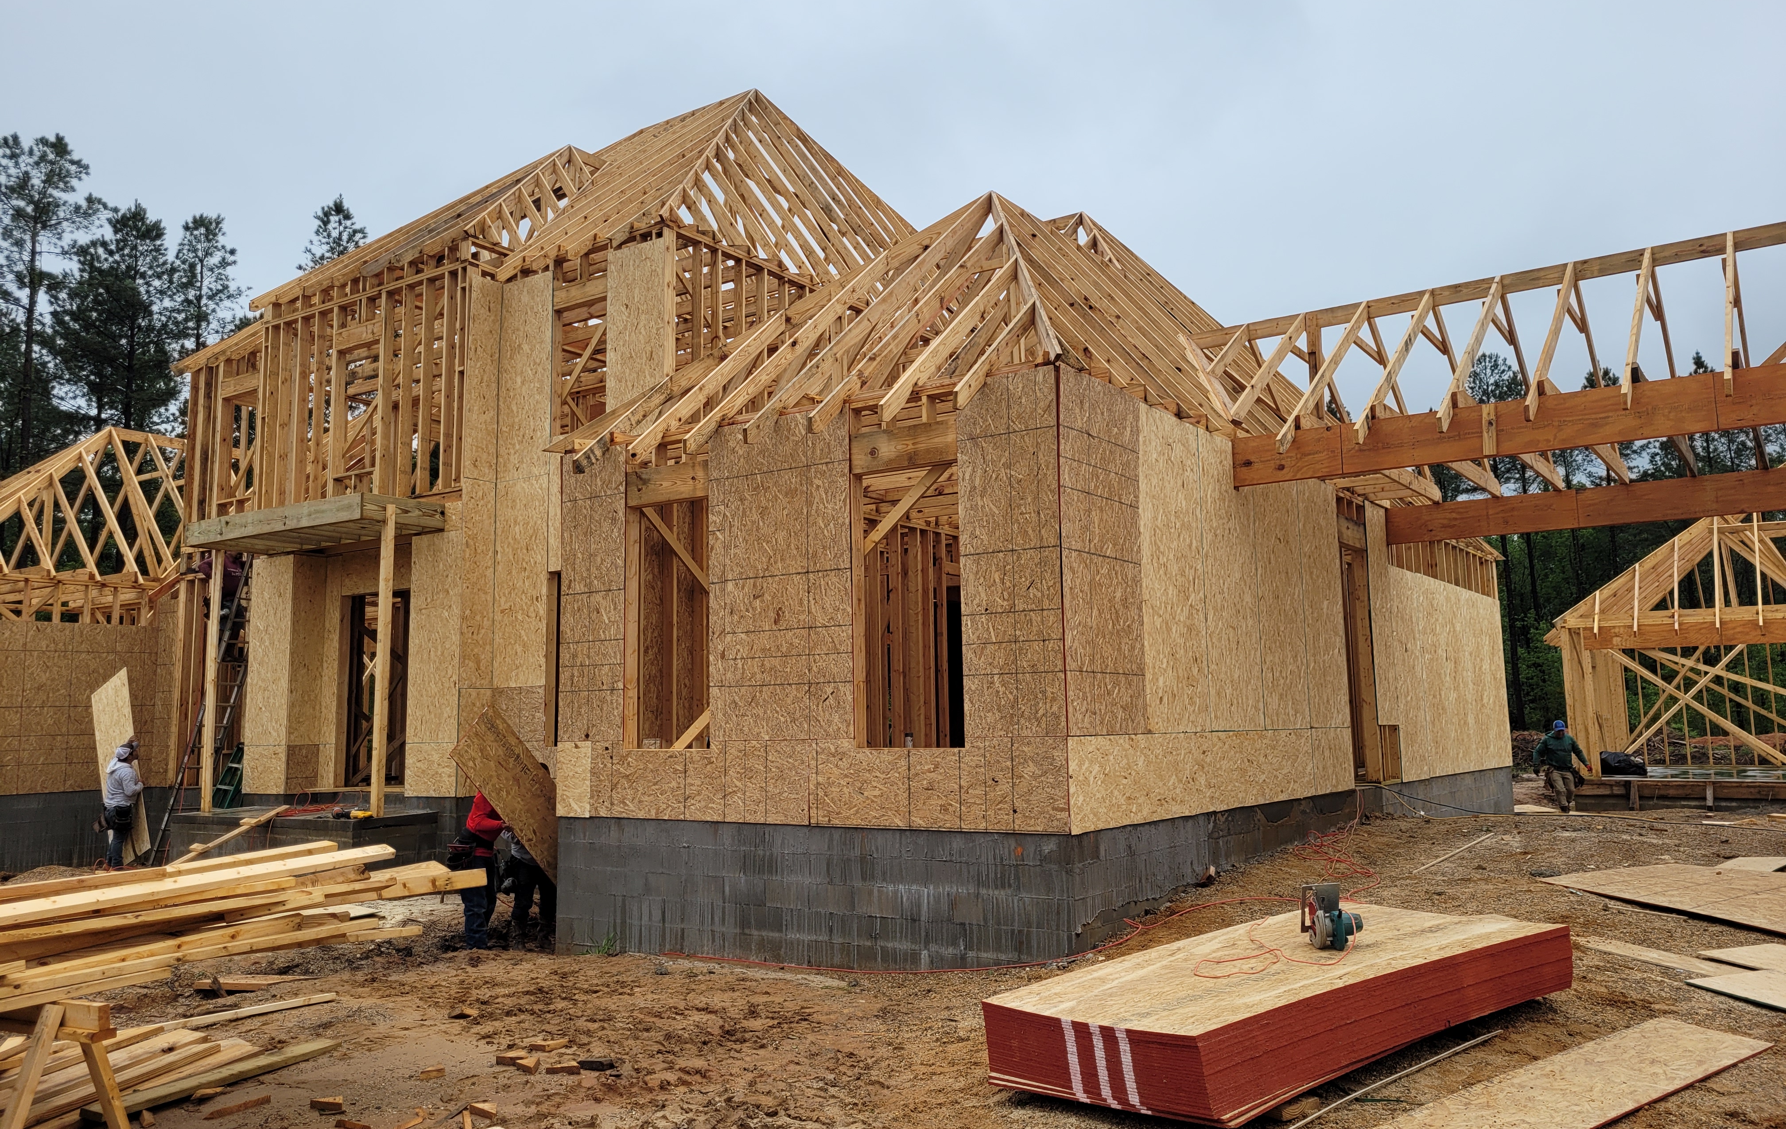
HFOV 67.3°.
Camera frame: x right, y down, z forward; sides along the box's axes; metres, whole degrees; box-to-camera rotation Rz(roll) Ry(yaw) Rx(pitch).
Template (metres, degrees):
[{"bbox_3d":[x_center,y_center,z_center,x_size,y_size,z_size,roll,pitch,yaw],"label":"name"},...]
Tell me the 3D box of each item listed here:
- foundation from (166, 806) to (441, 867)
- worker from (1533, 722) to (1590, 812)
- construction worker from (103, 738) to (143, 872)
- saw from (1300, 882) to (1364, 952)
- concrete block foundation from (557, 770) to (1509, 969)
[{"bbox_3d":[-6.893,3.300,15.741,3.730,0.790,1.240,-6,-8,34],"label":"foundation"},{"bbox_3d":[11.122,3.352,22.300,0.900,1.560,0.600,-3,-7,19],"label":"worker"},{"bbox_3d":[-10.421,3.247,18.150,0.520,1.740,0.550,-7,-9,40],"label":"construction worker"},{"bbox_3d":[2.028,1.628,6.200,0.250,0.300,0.240,0,-7,-6],"label":"saw"},{"bbox_3d":[3.266,3.096,15.629,4.790,1.080,14.350,-6,-8,34],"label":"concrete block foundation"}]

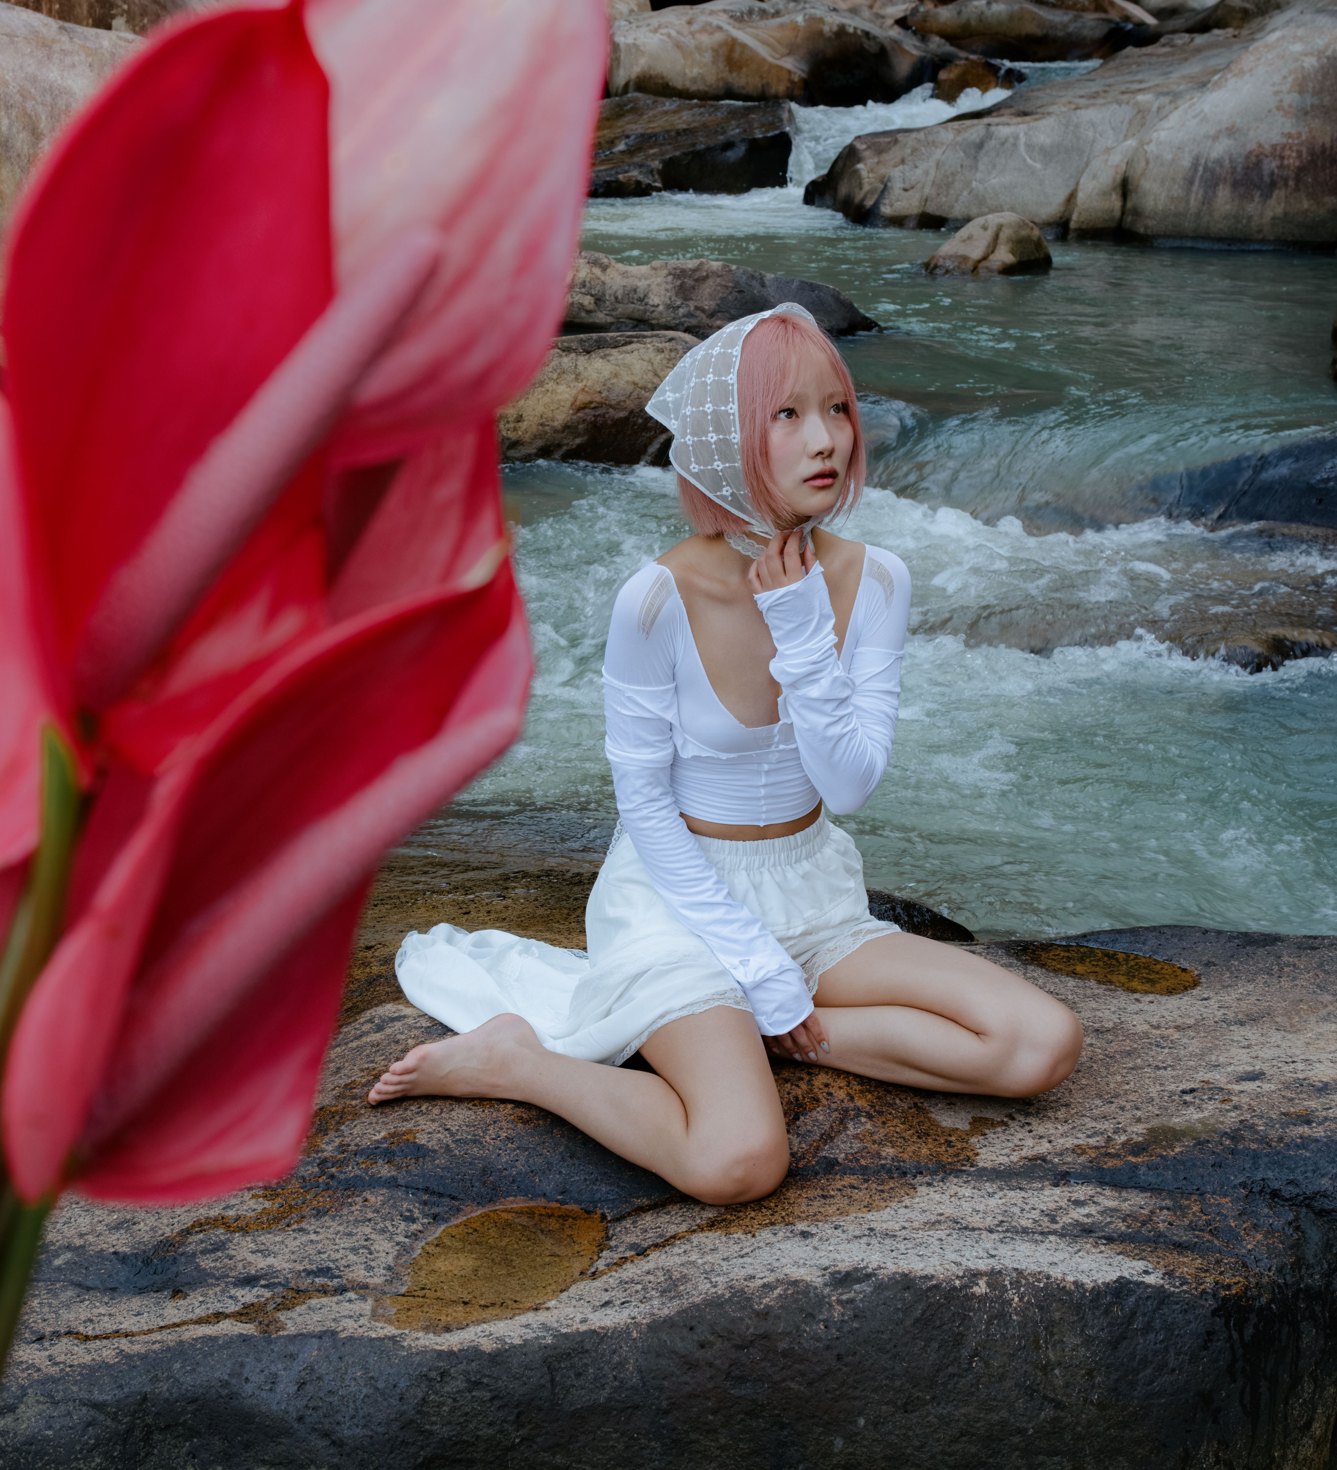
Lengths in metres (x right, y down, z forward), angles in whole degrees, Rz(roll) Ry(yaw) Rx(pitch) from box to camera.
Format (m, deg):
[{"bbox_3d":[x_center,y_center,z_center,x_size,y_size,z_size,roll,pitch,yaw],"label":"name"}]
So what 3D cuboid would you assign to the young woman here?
[{"bbox_3d":[0.048,-0.027,2.301,0.750,0.910,0.600,-8,18,-27],"label":"young woman"}]

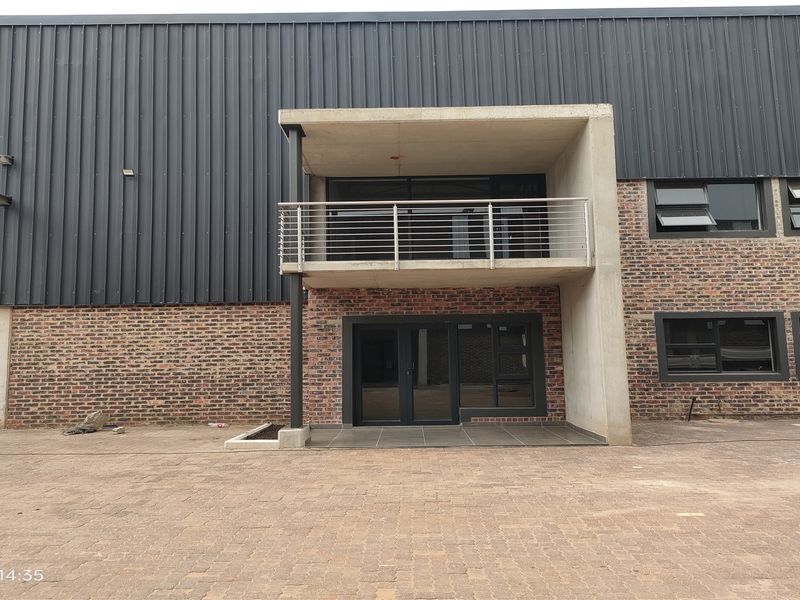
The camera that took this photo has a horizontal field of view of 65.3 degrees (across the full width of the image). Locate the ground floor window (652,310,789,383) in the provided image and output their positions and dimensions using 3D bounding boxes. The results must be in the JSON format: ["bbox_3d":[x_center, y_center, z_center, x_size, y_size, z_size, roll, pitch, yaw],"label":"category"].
[{"bbox_3d":[6.748,0.967,13.052,2.694,1.452,0.160,-1,-6,1],"label":"ground floor window"}]

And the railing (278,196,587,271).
[{"bbox_3d":[0.582,-0.933,11.685,5.240,1.200,2.660,-1,-6,1],"label":"railing"}]

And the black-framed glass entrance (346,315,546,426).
[{"bbox_3d":[0.900,1.461,12.855,4.169,2.269,0.160,-1,-6,1],"label":"black-framed glass entrance"}]

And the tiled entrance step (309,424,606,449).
[{"bbox_3d":[0.949,2.488,11.393,4.790,0.095,2.680,-1,-6,1],"label":"tiled entrance step"}]

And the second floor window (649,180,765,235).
[{"bbox_3d":[6.669,-1.989,13.388,2.460,1.210,0.180,-1,-6,1],"label":"second floor window"}]

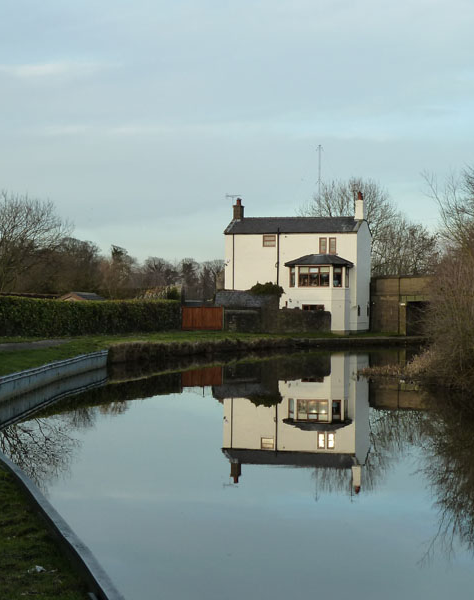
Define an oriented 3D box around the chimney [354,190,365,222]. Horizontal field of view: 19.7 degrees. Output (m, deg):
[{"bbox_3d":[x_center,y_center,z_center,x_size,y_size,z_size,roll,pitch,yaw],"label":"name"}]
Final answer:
[{"bbox_3d":[9.022,-6.835,99.606,0.586,2.067,0.640,0,-1,17],"label":"chimney"}]

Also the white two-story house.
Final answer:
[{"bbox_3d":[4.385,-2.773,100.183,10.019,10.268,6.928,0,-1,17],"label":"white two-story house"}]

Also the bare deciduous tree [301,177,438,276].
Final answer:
[{"bbox_3d":[12.372,-4.656,127.931,12.767,13.596,11.500,0,-1,6],"label":"bare deciduous tree"}]

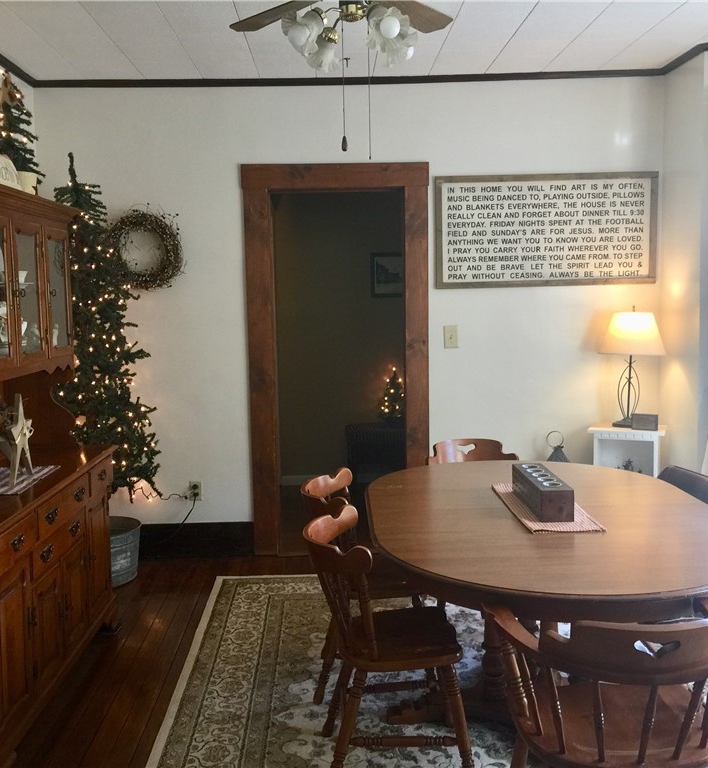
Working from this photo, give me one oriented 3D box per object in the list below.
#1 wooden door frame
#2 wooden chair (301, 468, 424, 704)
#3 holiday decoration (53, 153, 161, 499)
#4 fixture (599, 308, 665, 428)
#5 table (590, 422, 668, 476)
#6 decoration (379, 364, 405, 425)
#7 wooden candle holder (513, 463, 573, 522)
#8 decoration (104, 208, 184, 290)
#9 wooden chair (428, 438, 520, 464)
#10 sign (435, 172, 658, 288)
[{"bbox_3d":[-0.084,-0.119,4.816,1.020,2.165,0.140,-1,6,-1],"label":"wooden door frame"},{"bbox_3d":[0.067,0.749,3.255,0.500,0.790,0.470,-1,6,-1],"label":"wooden chair"},{"bbox_3d":[-1.336,-0.249,4.438,0.600,1.855,0.580,-1,6,-1],"label":"holiday decoration"},{"bbox_3d":[1.476,-0.086,4.569,0.360,0.650,0.360,-1,6,-1],"label":"fixture"},{"bbox_3d":[1.485,0.600,4.662,0.390,0.734,0.210,1,6,19],"label":"table"},{"bbox_3d":[0.302,0.089,6.430,0.240,0.470,0.230,-1,6,-1],"label":"decoration"},{"bbox_3d":[0.632,0.361,2.905,0.104,0.102,0.410,-1,6,-1],"label":"wooden candle holder"},{"bbox_3d":[-1.138,-0.727,4.652,0.425,0.435,0.100,-1,6,-1],"label":"decoration"},{"bbox_3d":[0.547,0.679,3.750,0.590,0.800,0.550,-1,6,-1],"label":"wooden chair"},{"bbox_3d":[1.060,-0.839,4.697,1.225,0.610,0.030,-1,6,-1],"label":"sign"}]

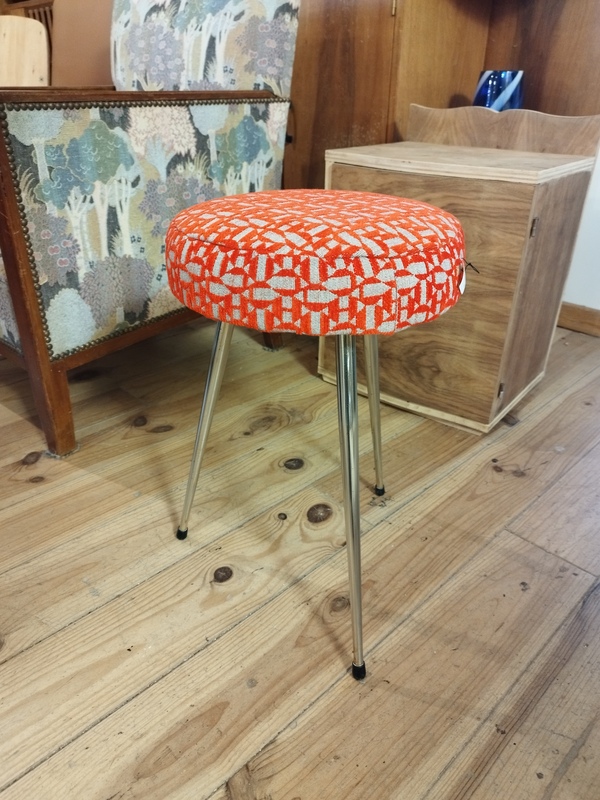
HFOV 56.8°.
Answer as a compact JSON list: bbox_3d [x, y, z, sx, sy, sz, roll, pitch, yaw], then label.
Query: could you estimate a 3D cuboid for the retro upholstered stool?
[{"bbox_3d":[0.019,0.029,0.650,0.342,0.480,0.345,-9,31,-16],"label":"retro upholstered stool"}]

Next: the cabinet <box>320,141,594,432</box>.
[{"bbox_3d":[0.304,-0.266,1.179,0.408,0.472,0.318,22,36,32],"label":"cabinet"}]

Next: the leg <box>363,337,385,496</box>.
[{"bbox_3d":[0.104,0.000,0.776,0.020,0.420,0.020,25,52,35],"label":"leg"}]

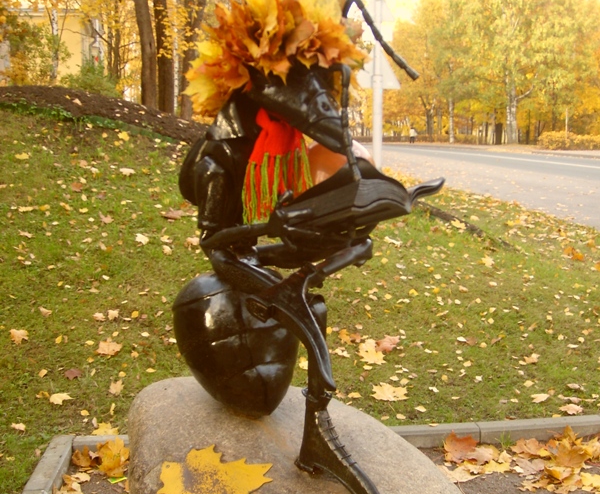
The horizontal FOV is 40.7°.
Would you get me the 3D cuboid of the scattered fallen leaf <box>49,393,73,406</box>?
[{"bbox_3d":[-1.158,0.728,3.909,0.111,0.030,0.110,0,16,0],"label":"scattered fallen leaf"}]

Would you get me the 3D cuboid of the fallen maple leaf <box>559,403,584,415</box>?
[{"bbox_3d":[1.305,0.771,3.886,0.120,0.030,0.100,0,14,0],"label":"fallen maple leaf"}]

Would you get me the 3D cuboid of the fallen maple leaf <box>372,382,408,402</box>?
[{"bbox_3d":[0.450,0.718,4.069,0.180,0.035,0.160,0,14,0],"label":"fallen maple leaf"}]

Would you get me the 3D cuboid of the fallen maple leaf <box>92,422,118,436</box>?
[{"bbox_3d":[-0.875,0.807,3.635,0.120,0.030,0.120,0,16,0],"label":"fallen maple leaf"}]

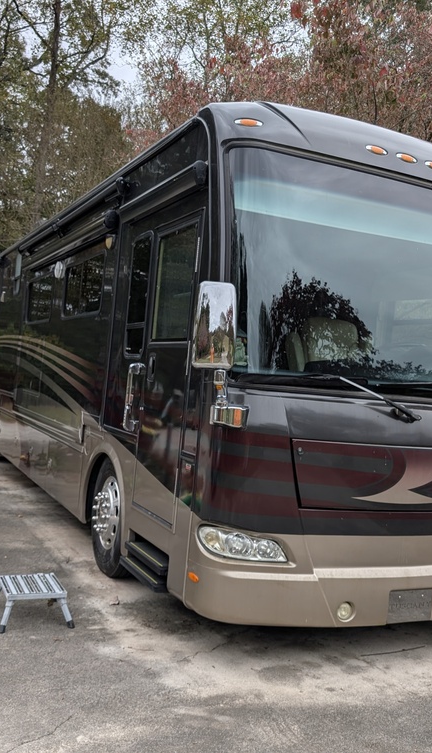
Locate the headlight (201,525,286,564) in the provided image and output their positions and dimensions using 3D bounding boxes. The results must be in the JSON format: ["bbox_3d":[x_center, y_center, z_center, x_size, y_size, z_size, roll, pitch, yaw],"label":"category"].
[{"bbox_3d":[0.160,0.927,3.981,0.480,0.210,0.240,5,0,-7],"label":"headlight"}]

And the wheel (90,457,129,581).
[{"bbox_3d":[-0.789,1.152,5.953,0.300,1.010,1.010,5,0,-27],"label":"wheel"}]

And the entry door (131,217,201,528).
[{"bbox_3d":[-0.327,-0.044,4.729,0.080,1.980,0.750,5,0,-27],"label":"entry door"}]

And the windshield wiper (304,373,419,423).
[{"bbox_3d":[0.890,0.135,4.163,0.770,0.200,0.130,5,0,-21],"label":"windshield wiper"}]

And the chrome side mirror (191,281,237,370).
[{"bbox_3d":[-0.014,-0.277,3.770,0.235,0.460,0.130,5,0,5],"label":"chrome side mirror"}]

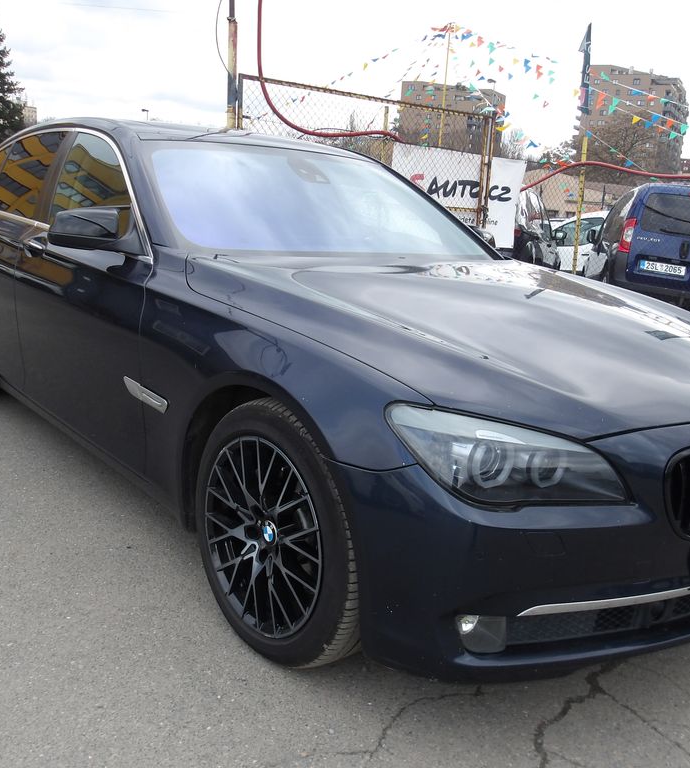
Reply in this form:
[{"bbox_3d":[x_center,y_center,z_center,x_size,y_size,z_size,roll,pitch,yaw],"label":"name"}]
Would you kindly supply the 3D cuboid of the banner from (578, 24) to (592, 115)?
[{"bbox_3d":[2.743,-3.605,9.127,0.120,0.966,0.360,8,12,15],"label":"banner"}]

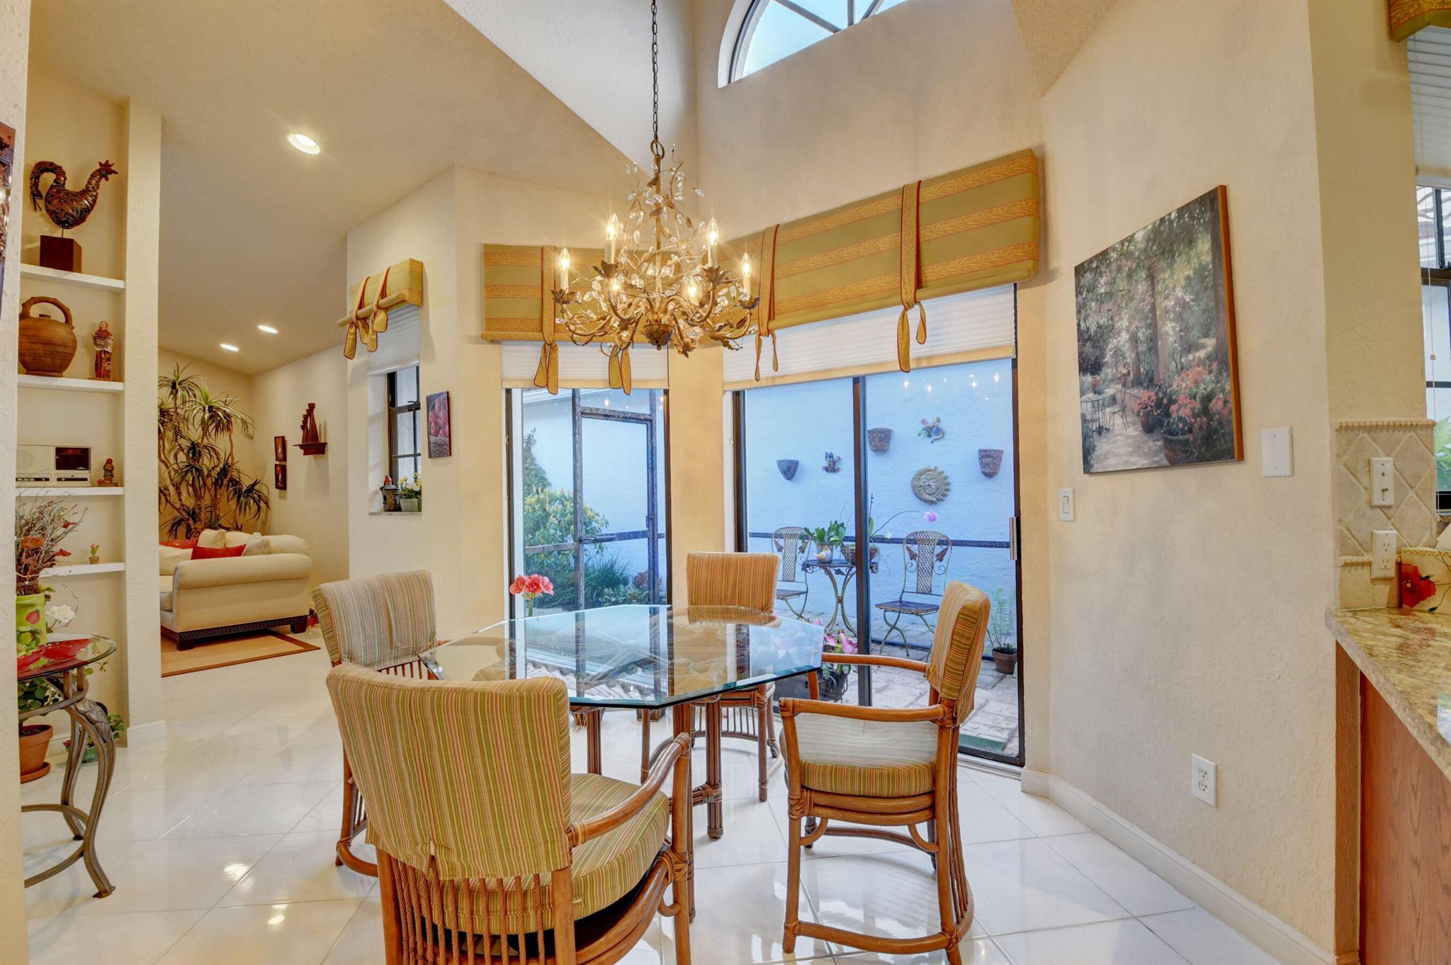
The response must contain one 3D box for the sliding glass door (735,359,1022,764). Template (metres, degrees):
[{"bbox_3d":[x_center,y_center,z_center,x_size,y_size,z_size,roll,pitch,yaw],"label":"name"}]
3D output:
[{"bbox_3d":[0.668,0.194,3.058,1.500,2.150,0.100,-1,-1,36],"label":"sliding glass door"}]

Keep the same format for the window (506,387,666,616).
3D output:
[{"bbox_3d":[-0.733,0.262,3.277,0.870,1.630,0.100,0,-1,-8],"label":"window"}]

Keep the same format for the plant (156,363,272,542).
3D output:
[{"bbox_3d":[-6.000,0.034,6.981,1.250,2.780,1.250,-1,-1,37],"label":"plant"}]

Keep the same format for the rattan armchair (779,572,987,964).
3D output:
[{"bbox_3d":[0.456,0.763,1.744,0.540,0.920,0.560,-1,-1,14],"label":"rattan armchair"}]

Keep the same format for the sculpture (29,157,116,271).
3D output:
[{"bbox_3d":[-3.191,-1.302,2.953,0.300,0.560,0.130,0,-1,-30],"label":"sculpture"}]

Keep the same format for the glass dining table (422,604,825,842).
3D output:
[{"bbox_3d":[-0.296,0.901,2.038,1.220,0.740,1.220,-1,-1,10],"label":"glass dining table"}]

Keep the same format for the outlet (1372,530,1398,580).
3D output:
[{"bbox_3d":[1.556,0.170,1.425,0.071,0.115,0.009,-1,-1,-10],"label":"outlet"}]

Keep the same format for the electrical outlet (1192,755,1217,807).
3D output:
[{"bbox_3d":[1.355,0.848,1.710,0.009,0.122,0.077,-1,-1,-8],"label":"electrical outlet"}]

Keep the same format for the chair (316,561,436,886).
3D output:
[{"bbox_3d":[-1.004,0.791,2.080,0.540,0.920,0.560,-1,-2,21],"label":"chair"}]

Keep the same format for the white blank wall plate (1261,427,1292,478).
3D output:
[{"bbox_3d":[1.342,-0.073,1.470,0.008,0.117,0.072,-1,-1,-9],"label":"white blank wall plate"}]

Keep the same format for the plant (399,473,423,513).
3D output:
[{"bbox_3d":[-2.022,0.063,3.925,0.190,0.250,0.160,-2,-2,36],"label":"plant"}]

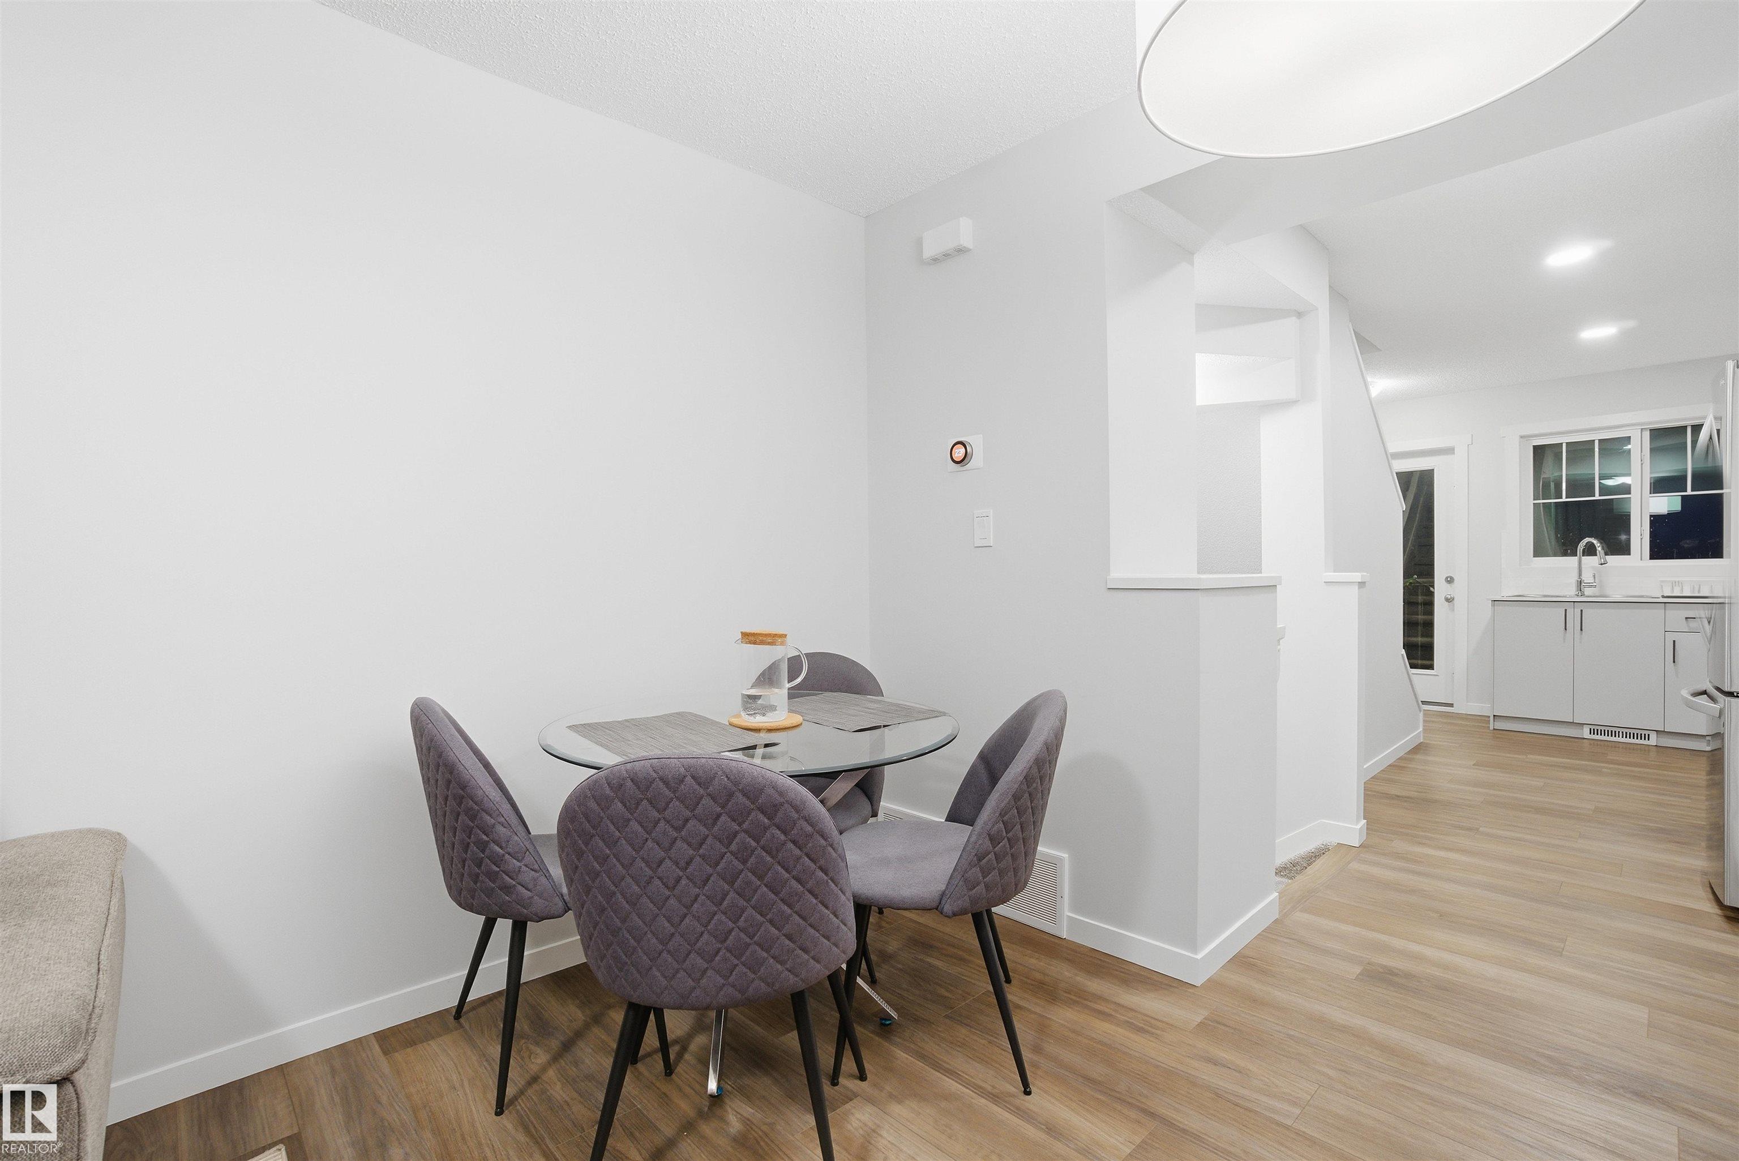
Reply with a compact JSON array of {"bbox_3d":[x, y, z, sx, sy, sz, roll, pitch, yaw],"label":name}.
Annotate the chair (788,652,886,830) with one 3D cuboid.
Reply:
[{"bbox_3d":[-0.196,0.672,2.214,0.490,0.830,0.530,0,1,9],"label":"chair"}]

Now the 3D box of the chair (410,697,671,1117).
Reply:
[{"bbox_3d":[-0.789,0.684,1.743,0.530,0.830,0.490,-1,1,-34],"label":"chair"}]

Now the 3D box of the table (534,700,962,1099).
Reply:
[{"bbox_3d":[-0.276,0.723,1.800,0.990,0.740,0.990,-1,1,0],"label":"table"}]

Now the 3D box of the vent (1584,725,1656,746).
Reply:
[{"bbox_3d":[4.646,0.962,4.490,0.315,0.085,0.020,0,1,42],"label":"vent"}]

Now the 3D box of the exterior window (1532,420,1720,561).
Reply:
[{"bbox_3d":[5.141,-0.570,4.891,1.060,0.900,0.100,0,1,42],"label":"exterior window"}]

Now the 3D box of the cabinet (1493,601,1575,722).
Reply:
[{"bbox_3d":[4.531,0.518,4.955,0.400,0.790,0.580,0,1,42],"label":"cabinet"}]

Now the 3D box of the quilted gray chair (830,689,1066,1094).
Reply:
[{"bbox_3d":[0.190,0.674,1.766,0.530,0.830,0.490,0,1,8],"label":"quilted gray chair"}]

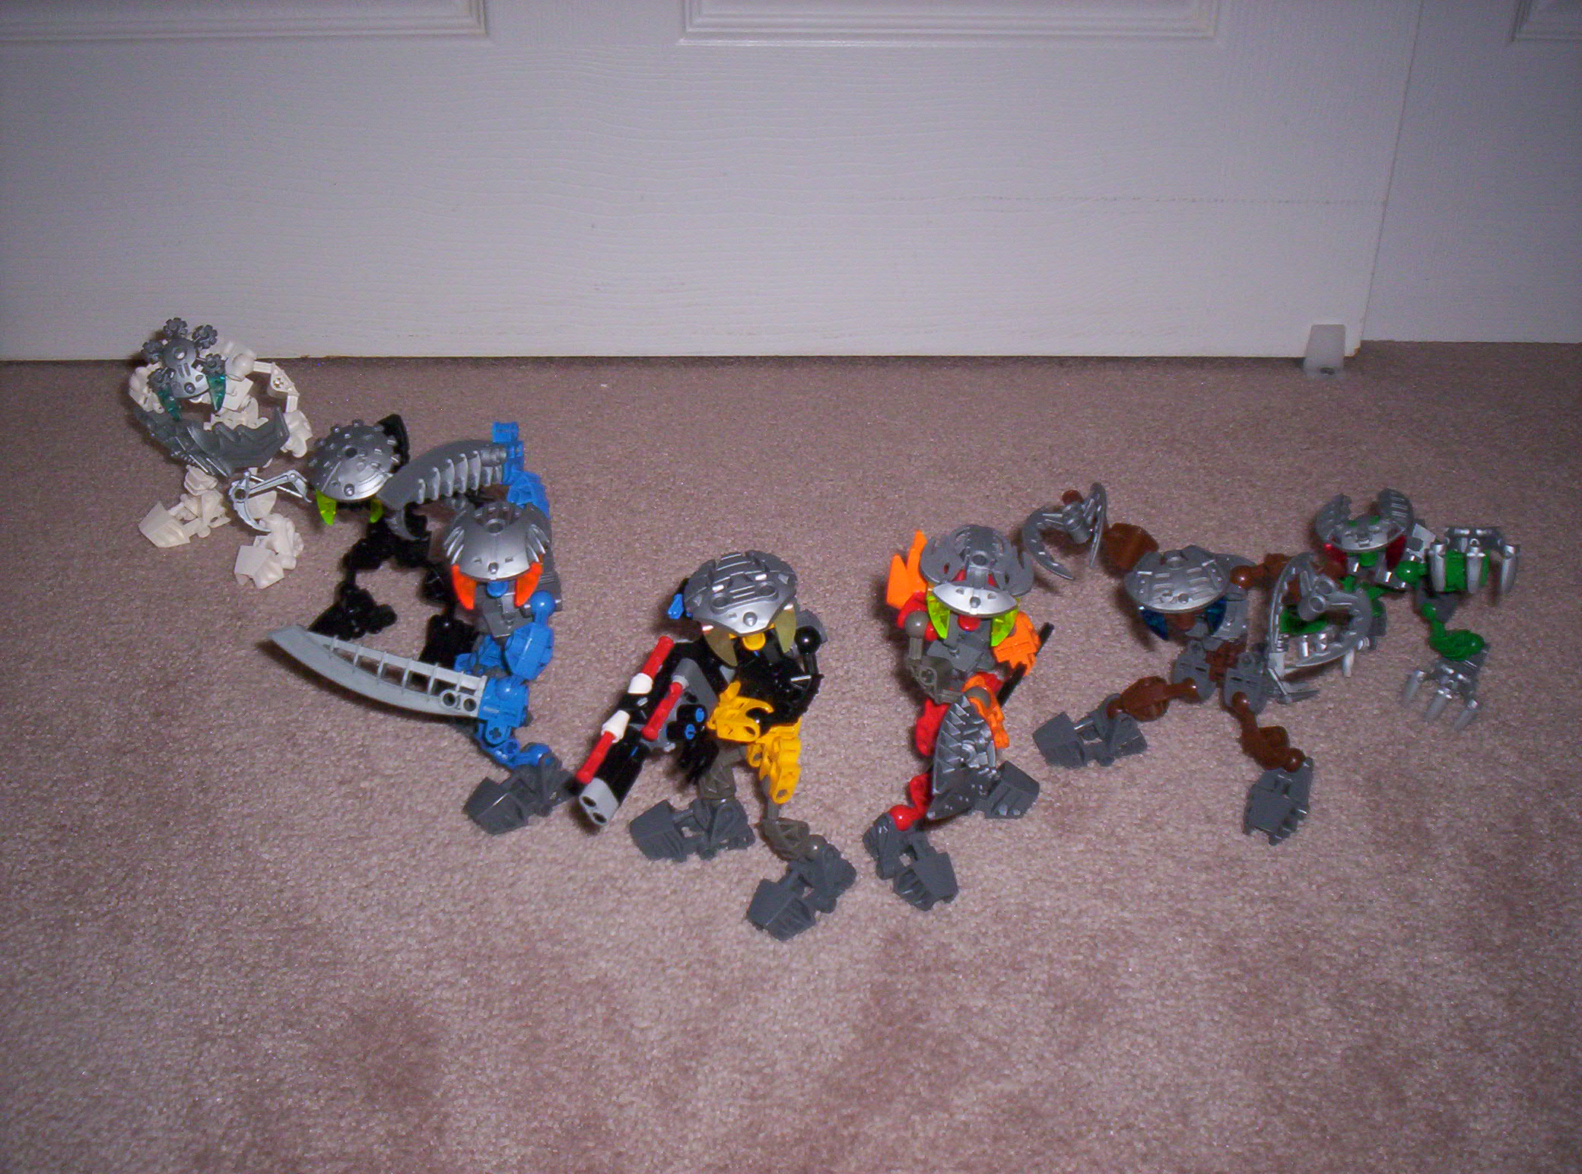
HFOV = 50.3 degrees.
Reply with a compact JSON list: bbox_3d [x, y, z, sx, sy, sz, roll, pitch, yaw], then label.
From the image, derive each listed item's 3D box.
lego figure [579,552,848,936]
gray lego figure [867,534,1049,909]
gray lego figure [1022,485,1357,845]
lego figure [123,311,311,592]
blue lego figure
[{"bbox_3d":[-0.030,0.051,0.639,0.113,0.118,0.104,3,27,5],"label":"lego figure"},{"bbox_3d":[0.067,0.043,0.644,0.078,0.128,0.090,-2,27,-4],"label":"gray lego figure"},{"bbox_3d":[0.162,0.024,0.702,0.135,0.111,0.117,5,27,9],"label":"gray lego figure"},{"bbox_3d":[-0.295,-0.072,0.860,0.108,0.138,0.112,-6,28,-11],"label":"lego figure"},{"bbox_3d":[-0.150,0.015,0.684,0.121,0.142,0.098,1,27,2],"label":"blue lego figure"}]

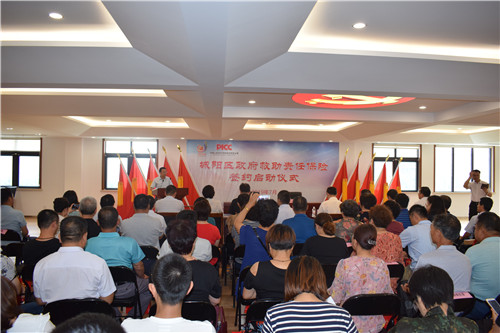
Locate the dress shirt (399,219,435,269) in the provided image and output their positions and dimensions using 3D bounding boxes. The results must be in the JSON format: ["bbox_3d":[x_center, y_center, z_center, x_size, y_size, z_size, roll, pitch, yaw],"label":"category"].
[{"bbox_3d":[1.665,0.830,3.750,0.480,0.600,0.380,1,-1,-25],"label":"dress shirt"}]

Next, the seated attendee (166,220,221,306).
[{"bbox_3d":[-0.355,0.992,2.560,0.500,1.280,0.780,1,-1,-3],"label":"seated attendee"}]

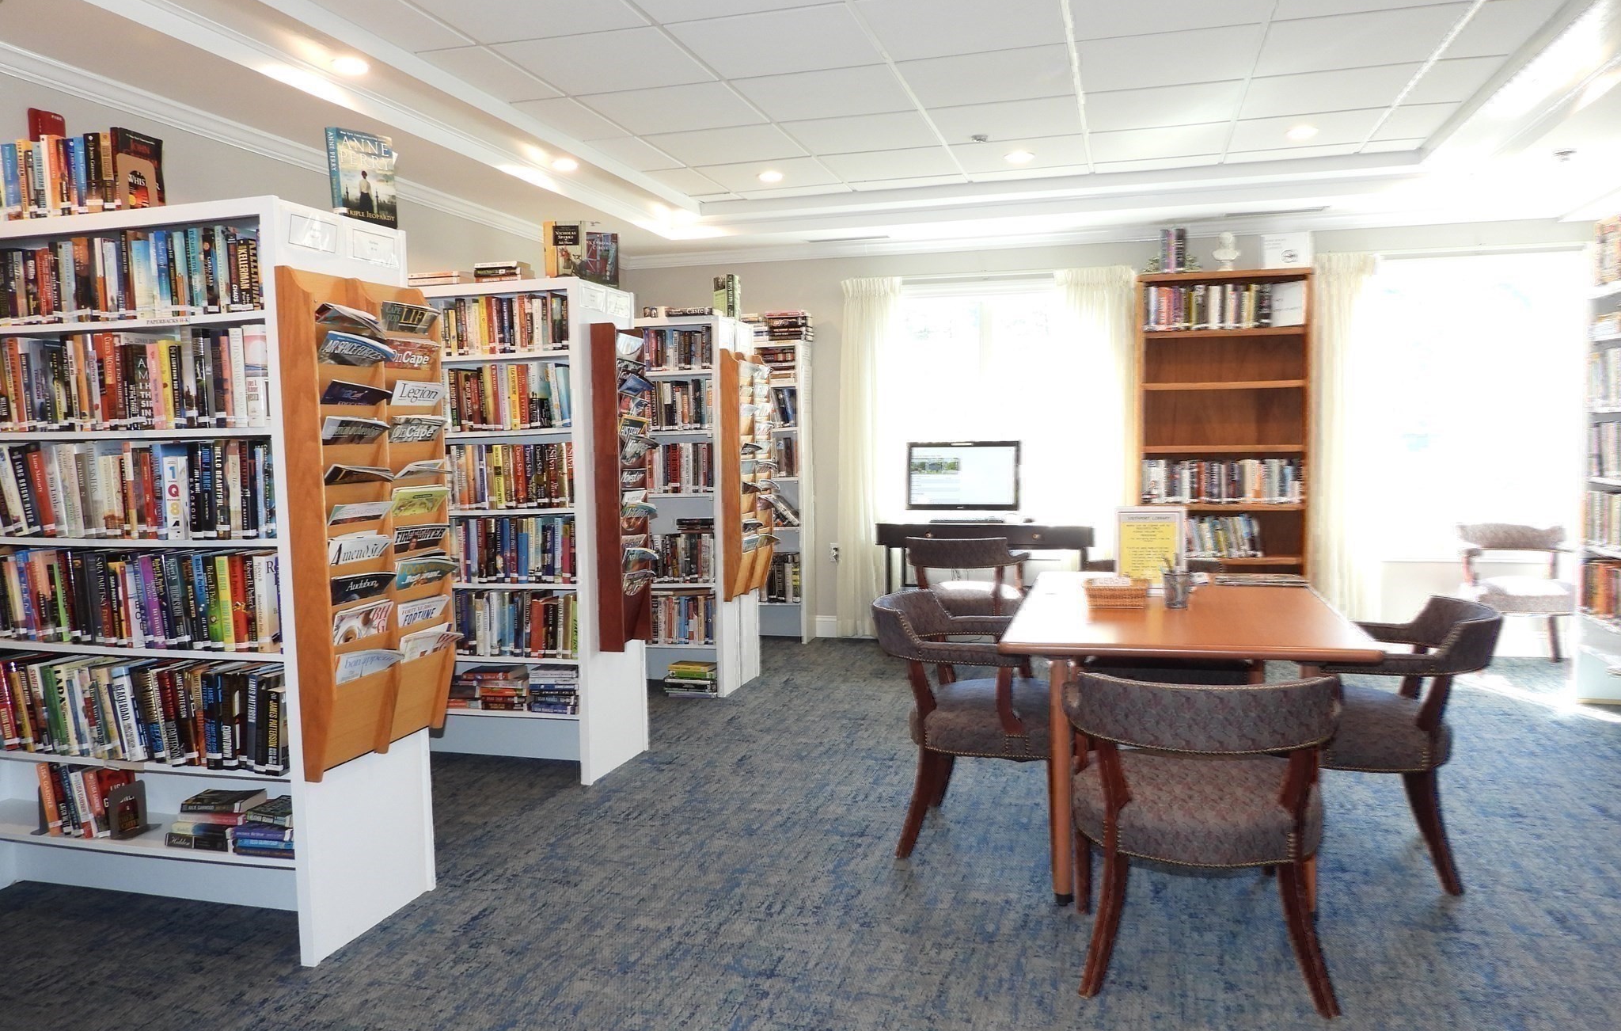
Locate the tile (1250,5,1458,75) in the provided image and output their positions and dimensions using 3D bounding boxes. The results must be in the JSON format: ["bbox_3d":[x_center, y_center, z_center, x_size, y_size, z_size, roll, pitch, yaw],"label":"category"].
[{"bbox_3d":[1.827,-1.602,3.786,0.605,0.030,0.605,0,5,16],"label":"tile"}]

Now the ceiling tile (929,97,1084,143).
[{"bbox_3d":[0.819,-1.649,4.674,0.600,0.024,0.595,0,4,16],"label":"ceiling tile"}]

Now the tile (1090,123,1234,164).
[{"bbox_3d":[1.575,-1.701,5.122,0.605,0.030,0.605,0,5,16],"label":"tile"}]

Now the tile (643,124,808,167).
[{"bbox_3d":[-0.364,-1.659,5.036,0.605,0.030,0.605,0,5,16],"label":"tile"}]

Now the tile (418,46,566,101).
[{"bbox_3d":[-1.117,-1.585,4.043,0.260,0.025,0.600,0,4,16],"label":"tile"}]

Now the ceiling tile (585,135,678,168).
[{"bbox_3d":[-0.781,-1.657,5.134,0.241,0.024,0.595,0,4,16],"label":"ceiling tile"}]

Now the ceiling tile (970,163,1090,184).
[{"bbox_3d":[1.101,-1.738,5.680,0.600,0.020,0.190,0,5,16],"label":"ceiling tile"}]

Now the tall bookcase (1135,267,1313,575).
[{"bbox_3d":[2.272,-0.254,6.248,0.887,2.122,0.300,0,4,16],"label":"tall bookcase"}]

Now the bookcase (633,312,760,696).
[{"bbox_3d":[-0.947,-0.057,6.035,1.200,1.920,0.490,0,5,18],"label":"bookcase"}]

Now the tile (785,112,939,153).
[{"bbox_3d":[0.229,-1.651,4.844,0.600,0.024,0.595,0,4,16],"label":"tile"}]

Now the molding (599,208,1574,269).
[{"bbox_3d":[1.395,-1.610,6.560,5.346,0.085,0.075,0,4,13],"label":"molding"}]

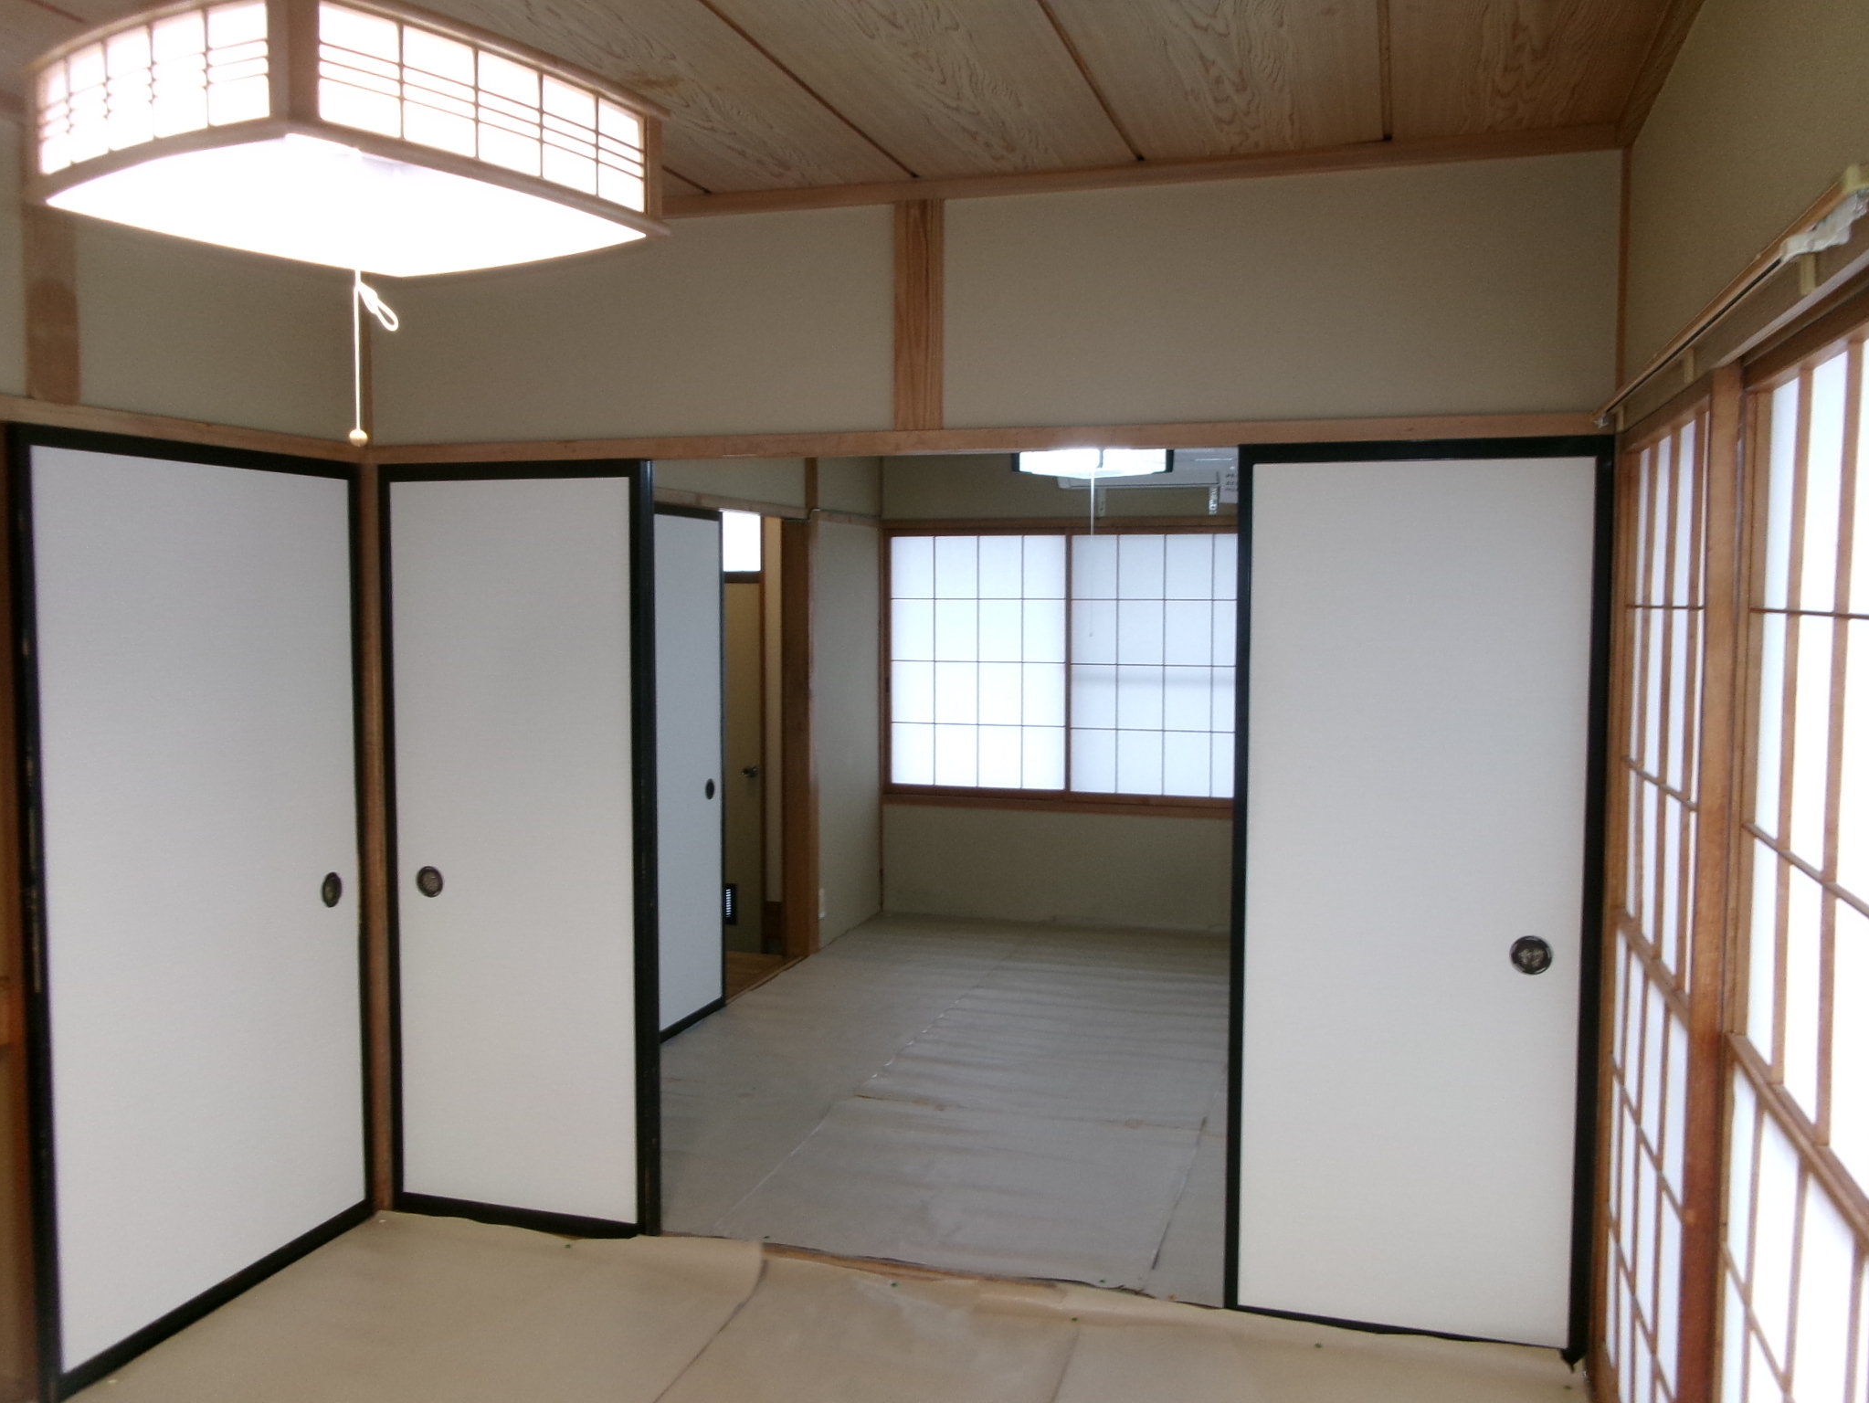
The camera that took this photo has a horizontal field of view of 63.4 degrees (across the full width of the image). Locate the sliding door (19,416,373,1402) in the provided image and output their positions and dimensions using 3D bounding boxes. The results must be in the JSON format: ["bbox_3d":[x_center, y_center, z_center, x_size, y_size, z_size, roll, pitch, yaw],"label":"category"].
[{"bbox_3d":[-1.469,0.362,3.089,0.031,1.756,0.902,1,4,17],"label":"sliding door"}]

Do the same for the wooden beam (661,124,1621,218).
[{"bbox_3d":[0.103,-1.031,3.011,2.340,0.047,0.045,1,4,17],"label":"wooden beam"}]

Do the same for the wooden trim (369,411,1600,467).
[{"bbox_3d":[-0.037,-0.534,3.137,2.625,0.050,0.095,1,4,17],"label":"wooden trim"}]

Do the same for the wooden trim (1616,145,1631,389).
[{"bbox_3d":[1.234,-0.755,2.704,0.025,0.450,0.025,1,4,17],"label":"wooden trim"}]

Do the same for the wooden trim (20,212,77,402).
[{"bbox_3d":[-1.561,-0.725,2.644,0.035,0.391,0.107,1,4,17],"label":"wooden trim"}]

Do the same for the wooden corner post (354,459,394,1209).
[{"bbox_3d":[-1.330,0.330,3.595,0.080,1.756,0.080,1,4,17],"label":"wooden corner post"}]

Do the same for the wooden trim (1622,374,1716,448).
[{"bbox_3d":[1.142,-0.436,2.325,0.045,0.037,0.800,1,4,17],"label":"wooden trim"}]

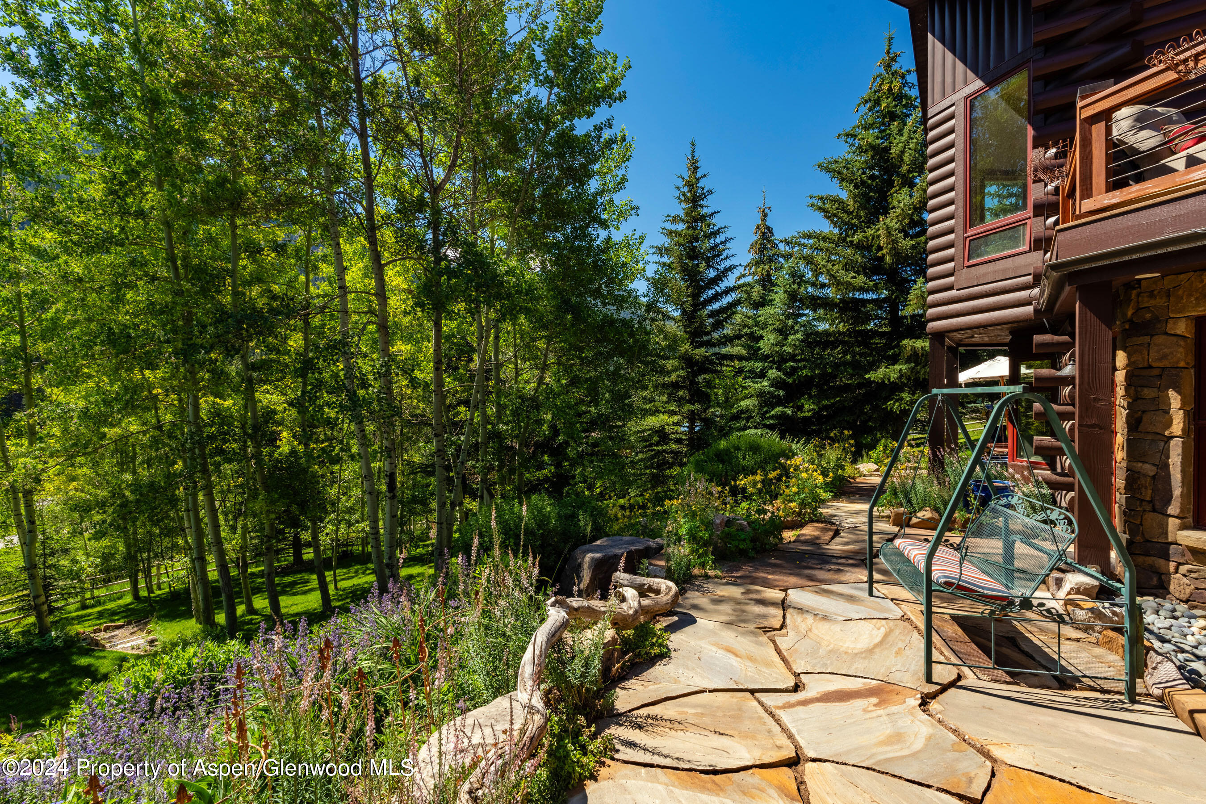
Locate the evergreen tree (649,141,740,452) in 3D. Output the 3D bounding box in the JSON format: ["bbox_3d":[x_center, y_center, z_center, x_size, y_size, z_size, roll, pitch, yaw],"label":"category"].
[{"bbox_3d":[2.380,-2.400,15.000,2.600,9.000,2.600,0,0,0],"label":"evergreen tree"}]

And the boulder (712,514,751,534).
[{"bbox_3d":[1.470,1.420,6.500,0.450,0.310,0.370,0,0,0],"label":"boulder"}]

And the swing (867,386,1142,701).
[{"bbox_3d":[2.540,0.766,3.910,1.040,1.720,1.530,0,0,13],"label":"swing"}]

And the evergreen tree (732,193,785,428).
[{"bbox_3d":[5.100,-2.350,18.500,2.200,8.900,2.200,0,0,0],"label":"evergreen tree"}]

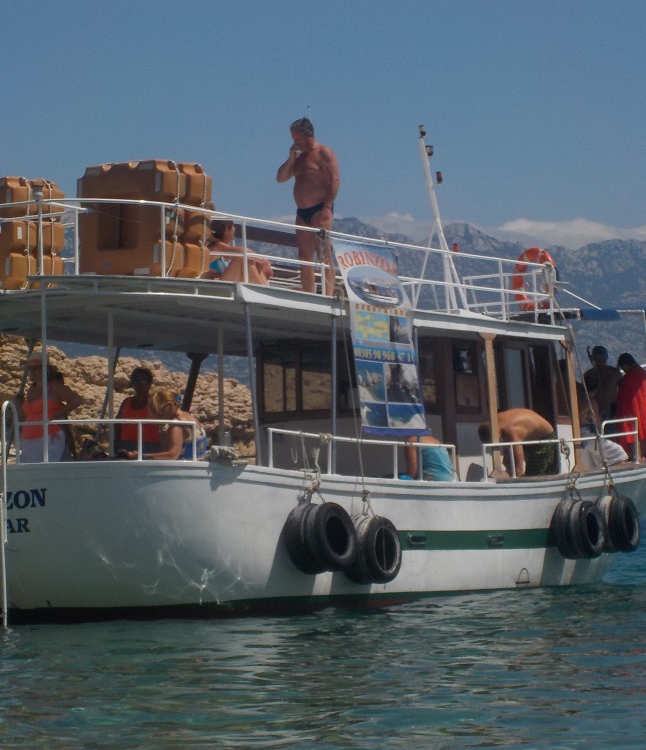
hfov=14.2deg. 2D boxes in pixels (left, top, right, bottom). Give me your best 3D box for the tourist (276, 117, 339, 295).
[{"bbox_3d":[-0.136,-1.572,24.400,0.520,1.700,0.380,-5,-5,44],"label":"tourist"}]

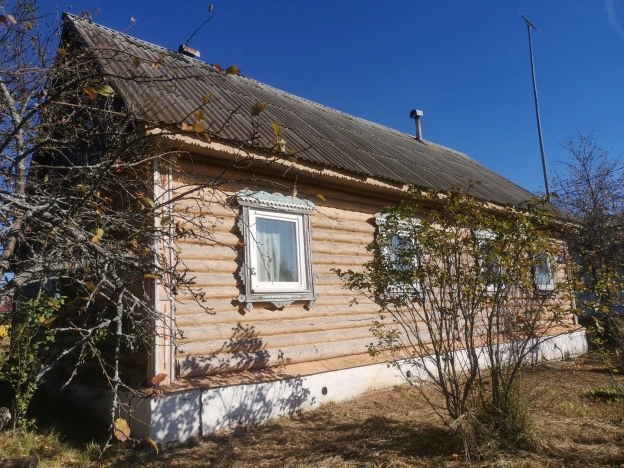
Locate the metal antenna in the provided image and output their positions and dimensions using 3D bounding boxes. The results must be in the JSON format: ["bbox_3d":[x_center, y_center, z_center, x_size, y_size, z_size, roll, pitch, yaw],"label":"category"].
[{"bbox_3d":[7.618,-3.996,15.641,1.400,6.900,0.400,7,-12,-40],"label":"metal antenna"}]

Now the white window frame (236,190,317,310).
[{"bbox_3d":[-0.498,0.255,7.143,1.500,1.750,0.140,6,-14,-40],"label":"white window frame"}]

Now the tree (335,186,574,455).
[{"bbox_3d":[1.619,0.898,5.295,2.450,2.550,2.150,-6,-11,16],"label":"tree"}]

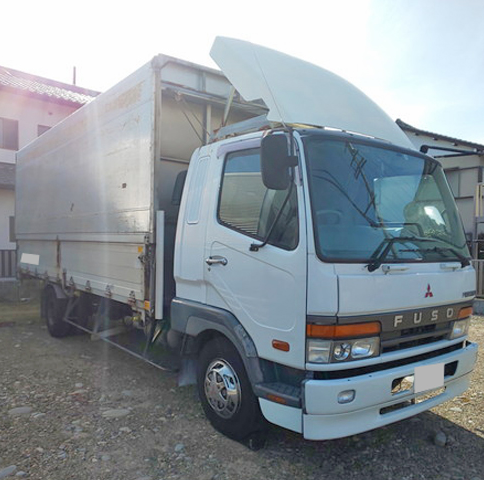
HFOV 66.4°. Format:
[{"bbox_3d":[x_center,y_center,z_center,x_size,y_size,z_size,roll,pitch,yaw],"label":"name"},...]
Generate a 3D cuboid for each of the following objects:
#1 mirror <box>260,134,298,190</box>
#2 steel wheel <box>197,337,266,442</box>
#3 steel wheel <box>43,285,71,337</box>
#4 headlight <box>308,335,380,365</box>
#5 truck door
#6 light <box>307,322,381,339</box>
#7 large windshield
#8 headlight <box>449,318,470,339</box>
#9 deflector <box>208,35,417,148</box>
[{"bbox_3d":[0.220,-0.470,2.228,0.204,0.346,0.092,0,1,-36],"label":"mirror"},{"bbox_3d":[-0.073,1.224,3.100,0.243,0.822,0.801,0,1,-39],"label":"steel wheel"},{"bbox_3d":[-3.026,1.166,6.124,0.272,0.822,0.801,0,1,-40],"label":"steel wheel"},{"bbox_3d":[0.647,0.695,2.379,0.574,0.165,0.184,0,1,-34],"label":"headlight"},{"bbox_3d":[0.114,0.023,2.647,0.194,1.530,1.032,0,1,-41],"label":"truck door"},{"bbox_3d":[0.650,0.565,2.379,0.574,0.098,0.166,0,1,-34],"label":"light"},{"bbox_3d":[1.188,-0.281,2.850,1.827,0.931,0.368,0,1,-36],"label":"large windshield"},{"bbox_3d":[1.870,0.722,3.136,0.574,0.165,0.184,0,1,-37],"label":"headlight"},{"bbox_3d":[0.744,-1.304,3.351,1.701,1.013,1.105,0,1,-38],"label":"deflector"}]

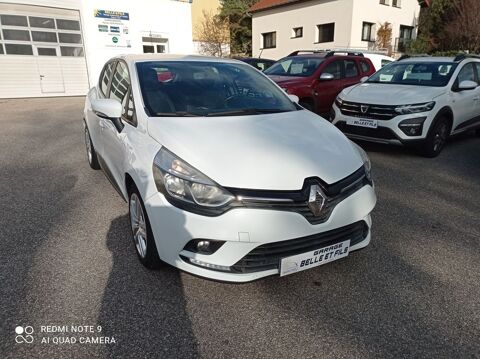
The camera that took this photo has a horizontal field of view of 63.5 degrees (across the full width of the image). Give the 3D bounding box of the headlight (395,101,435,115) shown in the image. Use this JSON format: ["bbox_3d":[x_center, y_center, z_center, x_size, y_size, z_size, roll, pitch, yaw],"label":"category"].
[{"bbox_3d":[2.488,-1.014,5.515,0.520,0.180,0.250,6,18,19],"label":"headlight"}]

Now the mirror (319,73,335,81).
[{"bbox_3d":[1.887,-2.228,8.414,0.260,0.180,0.160,17,23,41],"label":"mirror"}]

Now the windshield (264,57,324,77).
[{"bbox_3d":[1.237,-2.569,8.915,1.340,0.140,0.800,19,58,43],"label":"windshield"}]

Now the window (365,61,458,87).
[{"bbox_3d":[2.990,-1.846,6.697,1.420,0.120,0.860,18,52,44],"label":"window"}]

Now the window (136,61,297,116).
[{"bbox_3d":[-0.211,-0.781,3.275,1.340,0.140,0.980,-8,45,-27],"label":"window"}]

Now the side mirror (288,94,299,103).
[{"bbox_3d":[0.483,-0.762,3.802,0.240,0.160,0.160,-8,20,-27],"label":"side mirror"}]

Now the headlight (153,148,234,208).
[{"bbox_3d":[-0.303,-0.018,2.292,0.390,0.260,0.580,-5,19,-17],"label":"headlight"}]

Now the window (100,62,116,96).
[{"bbox_3d":[-1.403,-1.049,4.054,0.070,0.420,0.900,11,11,-31],"label":"window"}]

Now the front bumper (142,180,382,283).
[{"bbox_3d":[0.329,0.290,2.504,1.700,0.520,0.550,-8,20,-27],"label":"front bumper"}]

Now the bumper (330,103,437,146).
[{"bbox_3d":[2.059,-0.881,6.096,0.550,0.560,1.760,-15,23,-41],"label":"bumper"}]

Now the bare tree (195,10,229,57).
[{"bbox_3d":[-1.601,-7.937,22.604,2.300,3.700,2.200,1,18,0],"label":"bare tree"}]

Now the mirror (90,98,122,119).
[{"bbox_3d":[-1.023,-0.554,3.019,0.240,0.160,0.160,-8,20,-27],"label":"mirror"}]

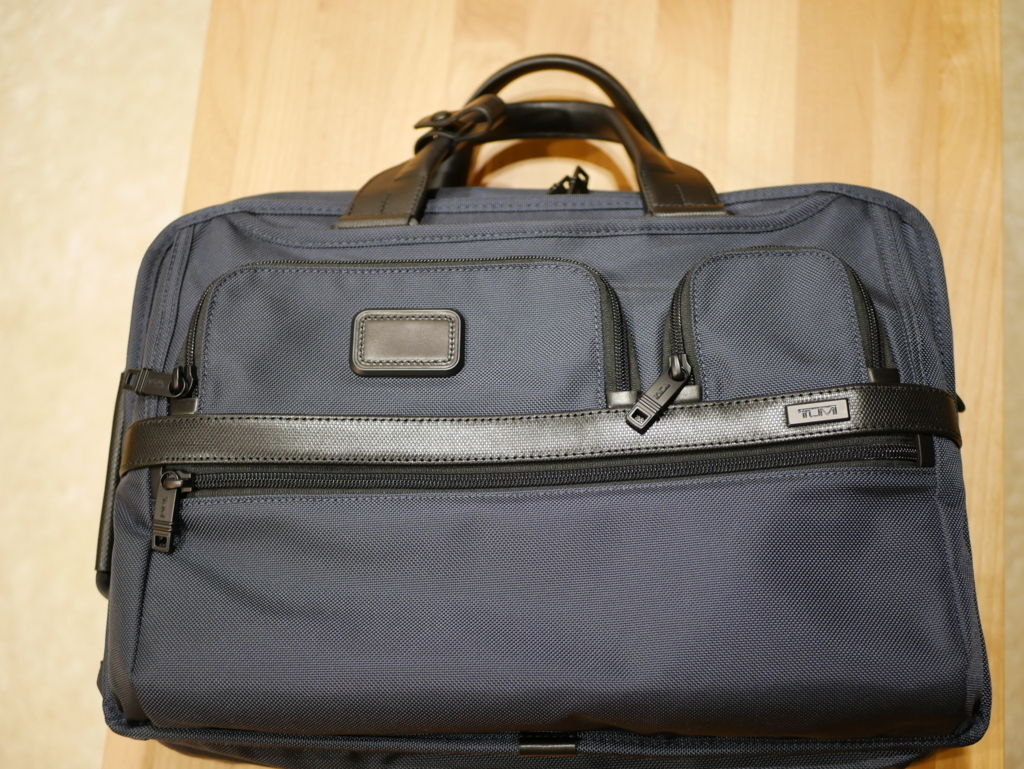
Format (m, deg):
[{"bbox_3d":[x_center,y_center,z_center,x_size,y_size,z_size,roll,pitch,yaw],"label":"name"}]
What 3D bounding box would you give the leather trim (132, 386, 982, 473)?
[{"bbox_3d":[0.013,0.022,0.738,0.415,0.030,0.032,-1,73,0],"label":"leather trim"}]

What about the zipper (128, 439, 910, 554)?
[{"bbox_3d":[0.013,0.054,0.725,0.380,0.020,0.048,-1,73,0],"label":"zipper"}]

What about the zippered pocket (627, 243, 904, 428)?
[{"bbox_3d":[0.125,-0.022,0.748,0.131,0.028,0.090,-1,73,0],"label":"zippered pocket"}]

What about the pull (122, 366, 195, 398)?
[{"bbox_3d":[-0.179,-0.001,0.751,0.038,0.014,0.015,-1,73,0],"label":"pull"}]

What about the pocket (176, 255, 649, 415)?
[{"bbox_3d":[-0.053,-0.024,0.749,0.232,0.026,0.078,-1,73,0],"label":"pocket"}]

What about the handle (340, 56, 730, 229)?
[{"bbox_3d":[0.009,-0.131,0.788,0.200,0.090,0.090,-1,73,0],"label":"handle"}]

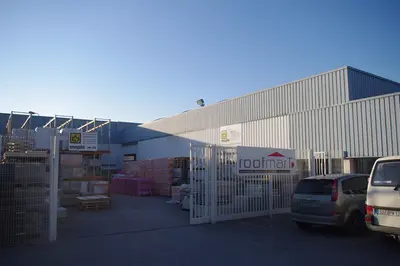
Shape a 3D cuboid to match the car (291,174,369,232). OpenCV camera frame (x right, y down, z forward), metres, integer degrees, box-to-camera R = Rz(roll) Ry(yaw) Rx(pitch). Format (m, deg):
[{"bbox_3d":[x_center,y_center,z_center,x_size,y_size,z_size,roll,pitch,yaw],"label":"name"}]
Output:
[{"bbox_3d":[5.273,2.335,10.735,4.650,1.720,1.850,4,-8,-38],"label":"car"}]

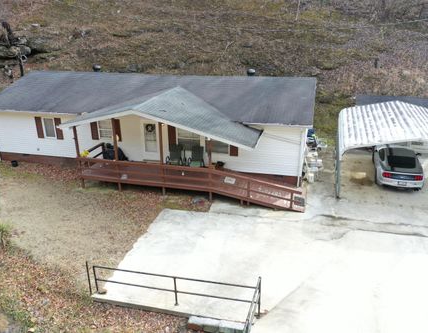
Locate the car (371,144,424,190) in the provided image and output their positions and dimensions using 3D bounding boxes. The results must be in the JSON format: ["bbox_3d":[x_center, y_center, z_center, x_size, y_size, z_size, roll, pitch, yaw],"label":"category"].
[{"bbox_3d":[8.969,-0.153,19.027,1.930,1.380,4.780,6,22,17],"label":"car"}]

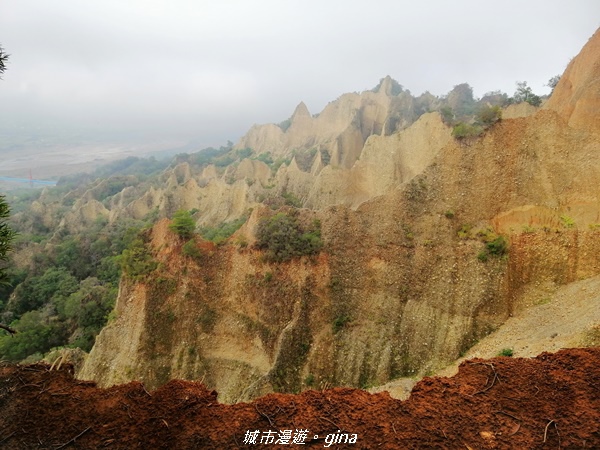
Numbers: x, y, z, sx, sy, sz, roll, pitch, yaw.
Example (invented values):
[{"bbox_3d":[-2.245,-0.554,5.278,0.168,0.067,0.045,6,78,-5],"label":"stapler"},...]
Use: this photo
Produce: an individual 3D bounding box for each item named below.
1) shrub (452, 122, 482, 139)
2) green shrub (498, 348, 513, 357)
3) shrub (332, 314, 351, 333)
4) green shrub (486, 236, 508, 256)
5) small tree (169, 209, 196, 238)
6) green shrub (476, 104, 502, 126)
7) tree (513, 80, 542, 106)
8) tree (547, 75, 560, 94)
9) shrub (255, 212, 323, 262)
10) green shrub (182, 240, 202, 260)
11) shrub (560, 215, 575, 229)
[{"bbox_3d":[22.560,-12.728,60.704,4.041,2.088,3.233,5,15,19],"label":"shrub"},{"bbox_3d":[18.080,11.217,39.652,1.230,0.650,0.950,7,16,26],"label":"green shrub"},{"bbox_3d":[4.657,11.165,50.573,2.020,2.024,1.616,1,14,6],"label":"shrub"},{"bbox_3d":[20.450,2.226,46.667,2.278,1.829,1.936,6,15,24],"label":"green shrub"},{"bbox_3d":[-14.127,-0.060,54.189,3.367,3.026,3.030,-4,14,-15],"label":"small tree"},{"bbox_3d":[26.356,-15.310,63.016,3.915,3.065,3.328,6,15,21],"label":"green shrub"},{"bbox_3d":[36.934,-21.443,73.492,4.566,4.154,4.109,7,15,25],"label":"tree"},{"bbox_3d":[40.767,-22.287,71.493,2.776,3.092,2.776,7,16,27],"label":"tree"},{"bbox_3d":[-1.351,1.469,52.962,7.991,5.231,5.194,0,14,-1],"label":"shrub"},{"bbox_3d":[-12.741,3.022,53.418,2.370,2.112,2.015,-3,14,-14],"label":"green shrub"},{"bbox_3d":[26.540,-0.347,44.716,1.389,1.281,1.111,8,16,30],"label":"shrub"}]

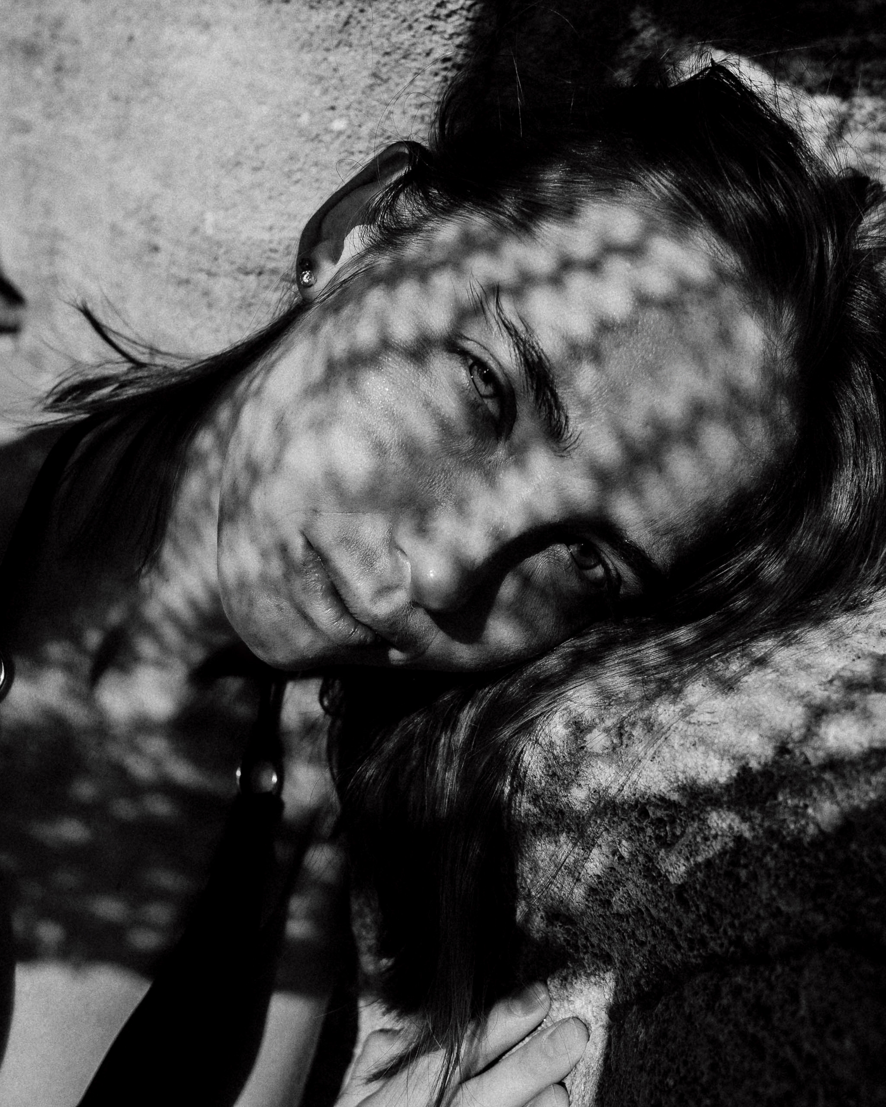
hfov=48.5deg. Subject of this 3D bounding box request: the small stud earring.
[{"bbox_3d":[-0.049,-0.102,0.357,0.006,0.010,0.004,0,-5,13],"label":"small stud earring"}]

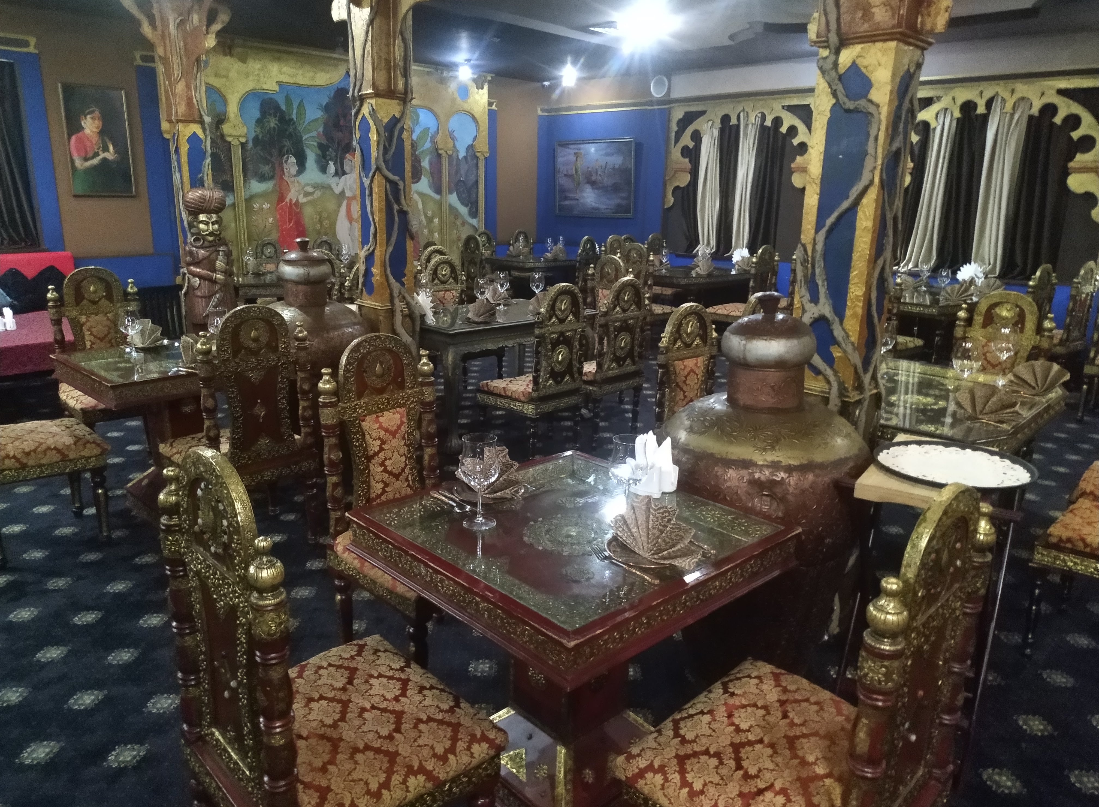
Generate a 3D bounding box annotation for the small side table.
[{"bbox_3d":[1.077,0.570,2.239,0.440,0.820,0.540,11,18,34],"label":"small side table"}]

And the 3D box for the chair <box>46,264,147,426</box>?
[{"bbox_3d":[-2.506,-0.212,4.395,0.510,1.090,0.490,15,20,42],"label":"chair"}]

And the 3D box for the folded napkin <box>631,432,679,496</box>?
[{"bbox_3d":[0.299,0.165,2.115,0.120,0.155,0.090,-13,20,-41],"label":"folded napkin"}]

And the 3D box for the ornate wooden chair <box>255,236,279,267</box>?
[{"bbox_3d":[-2.893,-1.250,8.233,0.510,1.040,0.475,15,21,42],"label":"ornate wooden chair"}]

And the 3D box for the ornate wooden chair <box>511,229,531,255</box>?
[{"bbox_3d":[-0.269,-1.989,11.166,0.480,1.050,0.460,15,20,42],"label":"ornate wooden chair"}]

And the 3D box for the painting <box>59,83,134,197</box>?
[{"bbox_3d":[-4.671,-2.712,7.918,0.040,1.090,0.610,15,20,42],"label":"painting"}]

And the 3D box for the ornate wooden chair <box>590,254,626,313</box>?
[{"bbox_3d":[0.349,-0.738,6.595,0.475,1.040,0.510,15,21,42],"label":"ornate wooden chair"}]

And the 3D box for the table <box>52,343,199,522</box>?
[{"bbox_3d":[-1.749,0.145,3.615,0.780,0.735,0.780,15,20,42],"label":"table"}]

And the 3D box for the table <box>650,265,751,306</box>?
[{"bbox_3d":[1.524,-1.136,8.749,1.000,0.735,1.340,15,20,42],"label":"table"}]

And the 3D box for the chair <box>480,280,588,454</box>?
[{"bbox_3d":[-0.106,-0.235,4.756,0.500,1.060,0.480,13,19,39],"label":"chair"}]

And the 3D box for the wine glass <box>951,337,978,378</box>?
[{"bbox_3d":[1.698,-0.136,3.131,0.096,0.236,0.096,10,17,29],"label":"wine glass"}]

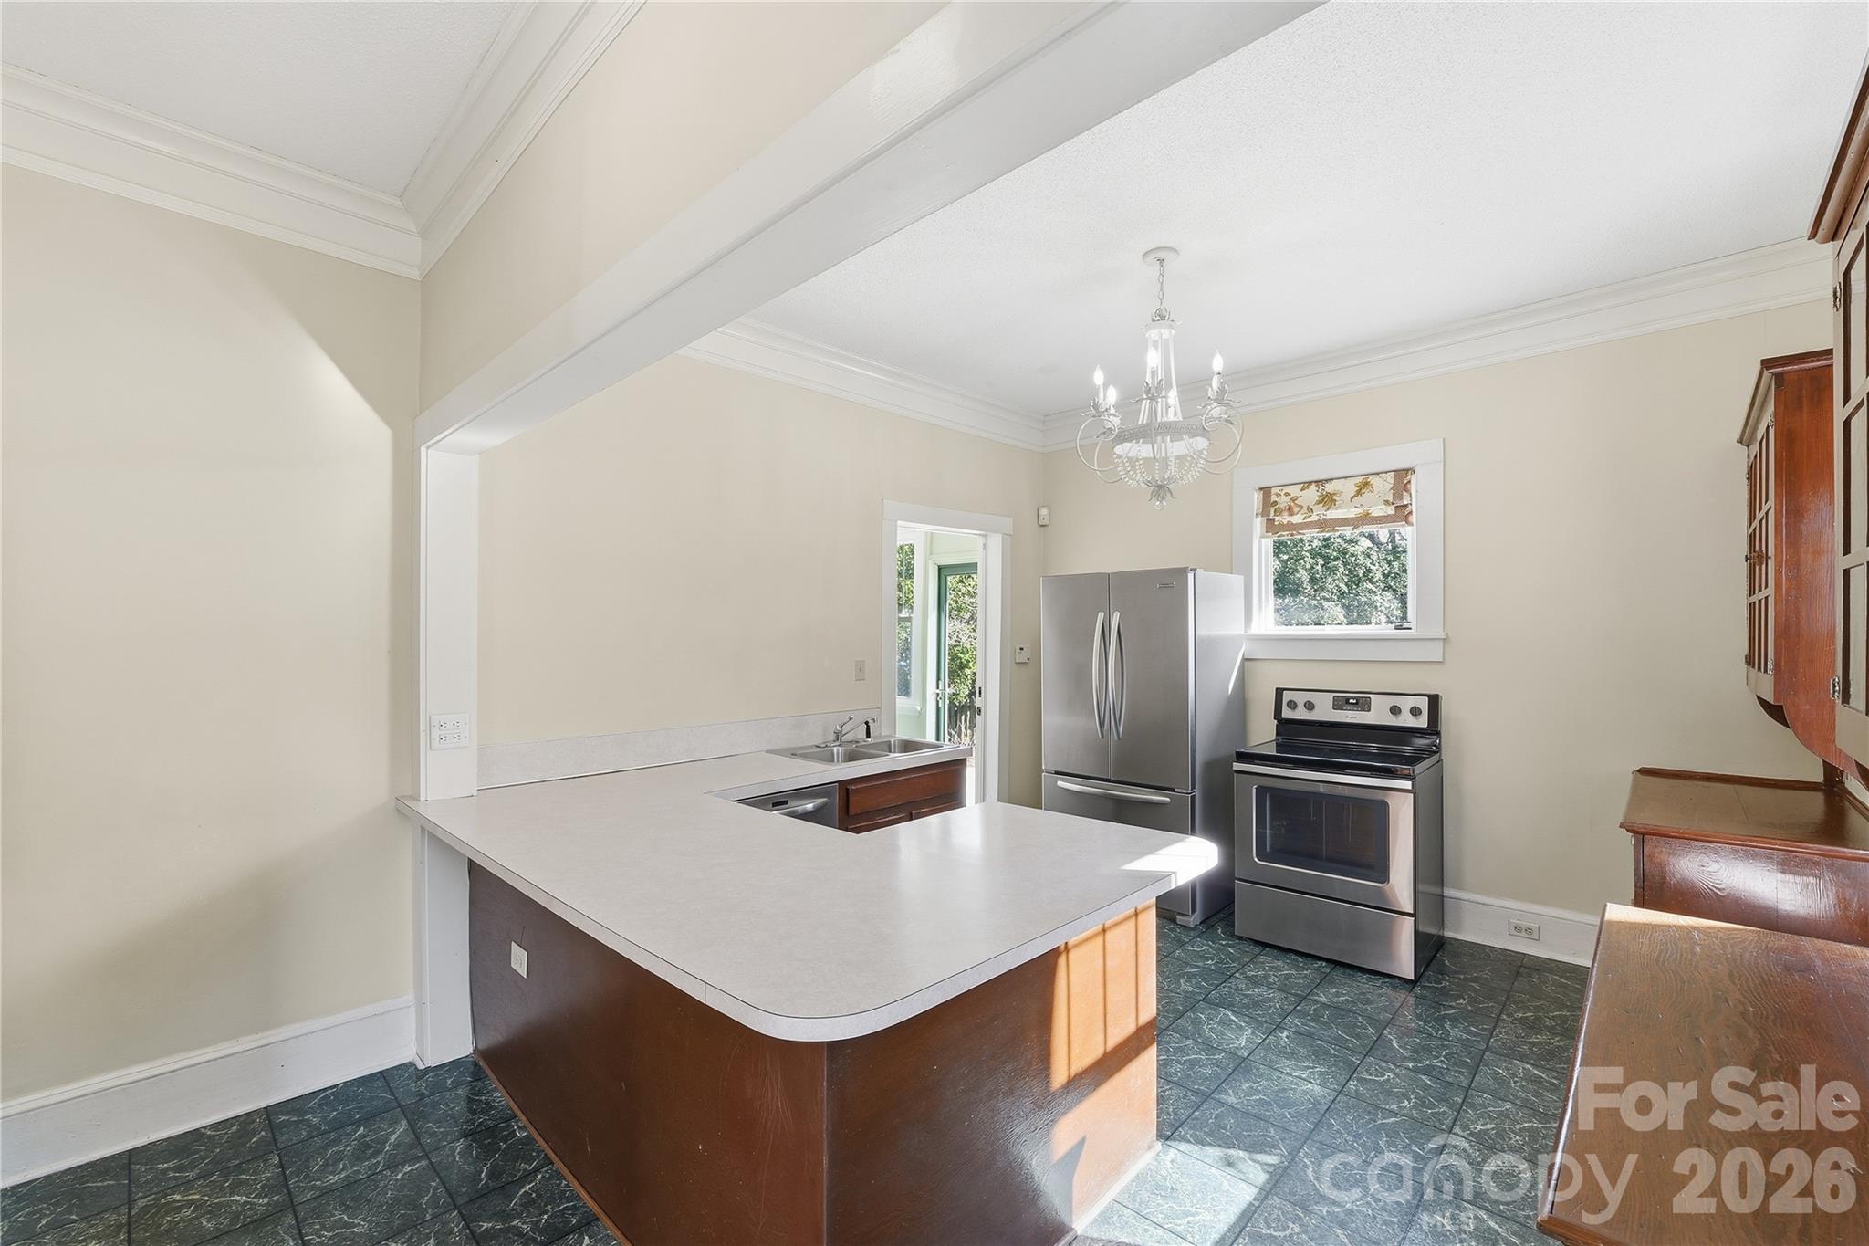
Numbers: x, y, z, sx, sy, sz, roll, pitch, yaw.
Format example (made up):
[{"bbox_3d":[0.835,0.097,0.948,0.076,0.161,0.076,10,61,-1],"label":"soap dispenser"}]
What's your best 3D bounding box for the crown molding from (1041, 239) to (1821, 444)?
[{"bbox_3d":[2.110,-1.349,4.025,3.710,0.205,0.100,0,-1,44],"label":"crown molding"}]

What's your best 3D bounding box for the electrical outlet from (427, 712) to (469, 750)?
[{"bbox_3d":[-1.621,0.367,2.436,0.012,0.116,0.116,-1,-2,44],"label":"electrical outlet"}]

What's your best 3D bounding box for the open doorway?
[{"bbox_3d":[0.089,0.426,4.551,0.140,2.240,1.185,-1,-2,44],"label":"open doorway"}]

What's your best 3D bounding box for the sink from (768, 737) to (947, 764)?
[{"bbox_3d":[-0.310,0.706,3.561,0.535,0.185,0.835,-1,-2,44],"label":"sink"}]

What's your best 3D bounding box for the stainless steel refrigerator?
[{"bbox_3d":[1.196,0.639,4.221,0.910,1.815,0.780,-1,-2,44],"label":"stainless steel refrigerator"}]

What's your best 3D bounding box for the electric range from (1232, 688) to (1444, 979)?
[{"bbox_3d":[1.963,0.944,3.546,0.760,1.185,0.680,-1,-2,44],"label":"electric range"}]

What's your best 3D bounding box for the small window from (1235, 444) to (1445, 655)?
[{"bbox_3d":[2.188,-0.358,3.999,1.045,1.127,0.110,-1,-2,44],"label":"small window"}]

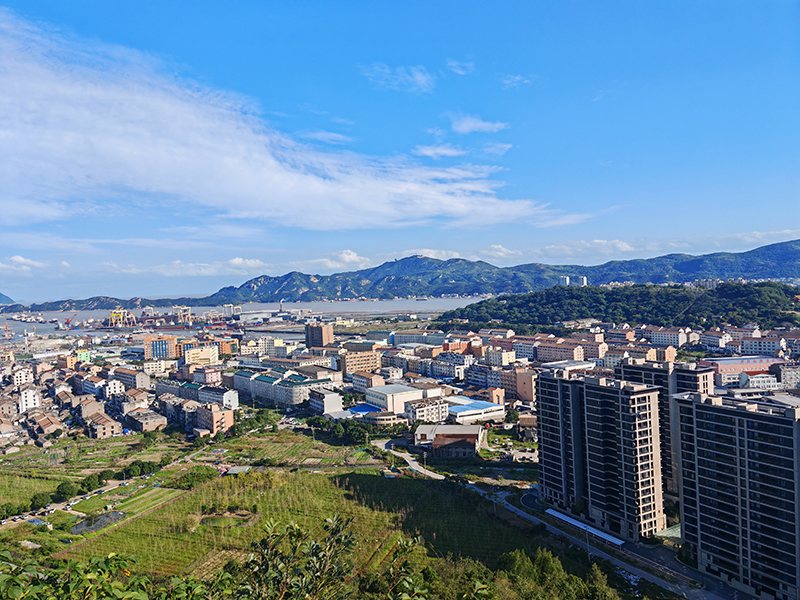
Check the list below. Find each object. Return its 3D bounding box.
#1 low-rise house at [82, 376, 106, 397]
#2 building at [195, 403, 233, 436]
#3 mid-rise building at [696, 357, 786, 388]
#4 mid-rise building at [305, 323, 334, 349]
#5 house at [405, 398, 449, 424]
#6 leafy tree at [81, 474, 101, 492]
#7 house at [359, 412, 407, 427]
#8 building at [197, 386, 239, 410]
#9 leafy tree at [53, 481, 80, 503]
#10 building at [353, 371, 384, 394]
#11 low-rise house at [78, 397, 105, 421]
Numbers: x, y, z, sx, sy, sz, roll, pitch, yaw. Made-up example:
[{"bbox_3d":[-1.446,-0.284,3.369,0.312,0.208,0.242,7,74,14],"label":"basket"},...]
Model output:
[{"bbox_3d":[-296.880,84.420,606.520,9.510,14.150,46.660,-4,2,-40],"label":"low-rise house"},{"bbox_3d":[-125.520,79.790,424.280,13.190,17.850,33.830,-4,2,-35],"label":"building"},{"bbox_3d":[290.680,58.470,529.430,55.840,15.210,33.430,-3,2,1],"label":"mid-rise building"},{"bbox_3d":[-130.780,58.020,1018.370,21.000,37.000,51.000,-4,2,-38],"label":"mid-rise building"},{"bbox_3d":[17.810,76.580,434.840,23.500,11.300,24.000,-3,2,-24],"label":"house"},{"bbox_3d":[-151.290,89.160,304.560,8.800,8.000,8.800,-3,1,0],"label":"leafy tree"},{"bbox_3d":[-12.540,80.280,423.670,30.000,7.200,16.000,-3,1,-10],"label":"house"},{"bbox_3d":[-147.490,79.810,507.420,39.000,16.000,13.000,-1,2,44],"label":"building"},{"bbox_3d":[-156.180,89.330,292.880,10.000,8.700,10.000,-3,1,0],"label":"leafy tree"},{"bbox_3d":[-27.170,72.580,549.410,13.000,17.500,33.000,-4,2,-33],"label":"building"},{"bbox_3d":[-240.960,85.060,486.300,16.000,13.000,12.000,-3,2,-27],"label":"low-rise house"}]

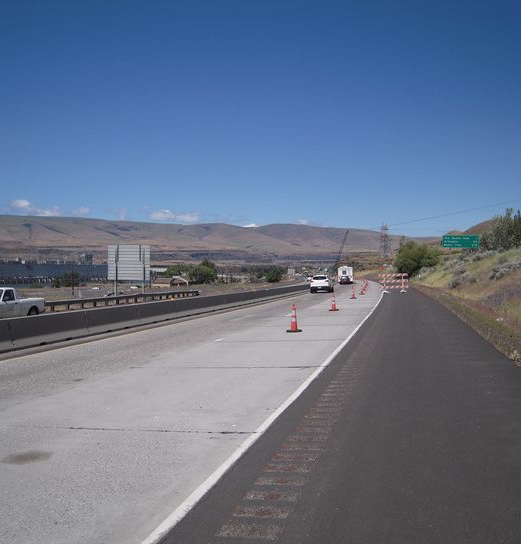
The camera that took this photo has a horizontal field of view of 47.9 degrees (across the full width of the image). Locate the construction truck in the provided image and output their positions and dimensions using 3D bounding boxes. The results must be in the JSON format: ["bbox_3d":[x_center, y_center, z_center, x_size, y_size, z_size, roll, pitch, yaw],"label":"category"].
[{"bbox_3d":[14.950,0.580,103.400,2.400,3.100,7.000,0,0,10],"label":"construction truck"}]

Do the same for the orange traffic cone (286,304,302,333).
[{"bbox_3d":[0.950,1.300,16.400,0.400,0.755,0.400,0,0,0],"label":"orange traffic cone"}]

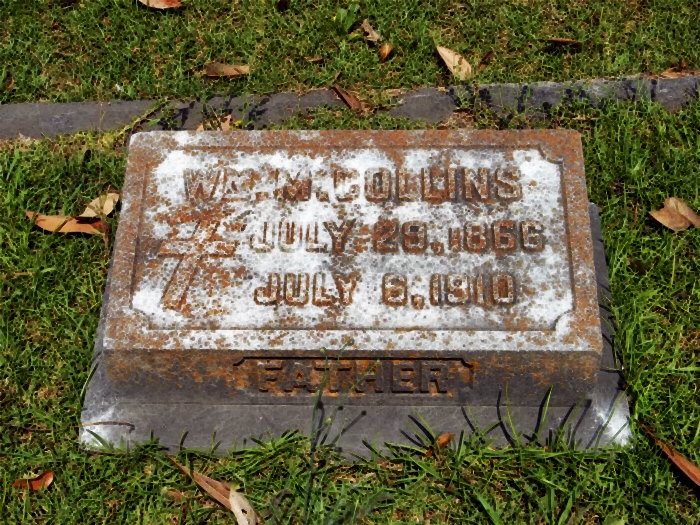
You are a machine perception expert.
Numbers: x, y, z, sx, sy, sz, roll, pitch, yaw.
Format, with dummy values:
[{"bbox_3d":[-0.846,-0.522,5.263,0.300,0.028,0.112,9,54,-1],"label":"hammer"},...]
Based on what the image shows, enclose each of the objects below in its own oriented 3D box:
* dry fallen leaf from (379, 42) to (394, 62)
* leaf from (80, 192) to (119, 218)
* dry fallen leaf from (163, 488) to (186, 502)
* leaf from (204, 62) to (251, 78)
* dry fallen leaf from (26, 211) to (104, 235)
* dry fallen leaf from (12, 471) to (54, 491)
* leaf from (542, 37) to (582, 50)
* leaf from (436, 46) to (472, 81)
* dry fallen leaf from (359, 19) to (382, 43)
[{"bbox_3d":[0.060,-0.357,2.163,0.019,0.016,0.045,19,51,17],"label":"dry fallen leaf"},{"bbox_3d":[-0.376,-0.086,1.932,0.033,0.018,0.061,17,51,16],"label":"leaf"},{"bbox_3d":[-0.220,0.291,1.591,0.029,0.012,0.014,15,50,15],"label":"dry fallen leaf"},{"bbox_3d":[-0.206,-0.323,2.139,0.076,0.014,0.032,1,48,3],"label":"leaf"},{"bbox_3d":[-0.427,-0.057,1.907,0.128,0.016,0.029,7,49,8],"label":"dry fallen leaf"},{"bbox_3d":[-0.399,0.279,1.607,0.051,0.018,0.023,-17,50,-13],"label":"dry fallen leaf"},{"bbox_3d":[0.363,-0.377,2.172,0.066,0.018,0.021,11,49,11],"label":"leaf"},{"bbox_3d":[0.178,-0.337,2.142,0.031,0.016,0.096,-17,50,-13],"label":"leaf"},{"bbox_3d":[0.032,-0.400,2.202,0.023,0.014,0.064,-21,51,-16],"label":"dry fallen leaf"}]

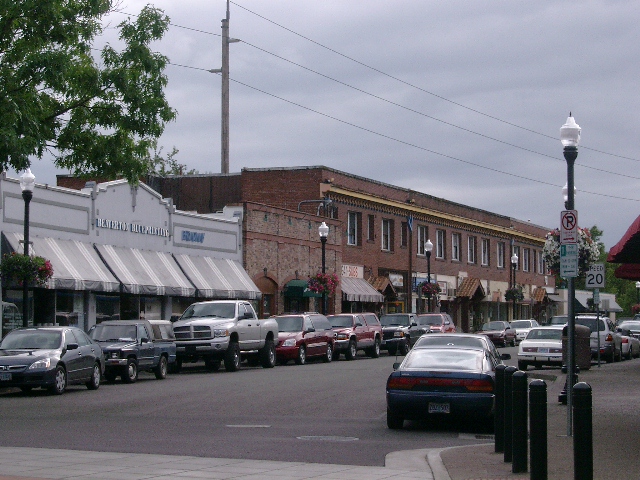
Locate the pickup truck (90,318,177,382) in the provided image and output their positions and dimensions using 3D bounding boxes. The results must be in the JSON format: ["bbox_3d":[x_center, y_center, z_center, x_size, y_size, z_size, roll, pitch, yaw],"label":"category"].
[{"bbox_3d":[-5.465,3.085,50.514,1.670,1.680,4.500,-1,-3,13],"label":"pickup truck"}]

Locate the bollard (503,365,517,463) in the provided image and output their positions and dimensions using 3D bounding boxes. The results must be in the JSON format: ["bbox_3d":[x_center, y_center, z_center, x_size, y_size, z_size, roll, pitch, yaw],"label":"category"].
[{"bbox_3d":[2.103,1.907,19.877,0.160,1.052,0.160,-1,-3,16],"label":"bollard"}]

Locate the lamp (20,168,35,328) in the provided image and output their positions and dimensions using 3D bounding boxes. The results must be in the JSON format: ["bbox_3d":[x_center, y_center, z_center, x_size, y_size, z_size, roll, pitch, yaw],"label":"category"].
[{"bbox_3d":[-7.135,0.855,44.086,0.380,5.253,0.380,-1,-3,16],"label":"lamp"}]

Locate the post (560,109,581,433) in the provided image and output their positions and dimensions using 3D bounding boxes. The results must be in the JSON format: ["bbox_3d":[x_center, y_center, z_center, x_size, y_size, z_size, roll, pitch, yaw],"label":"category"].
[{"bbox_3d":[4.514,0.331,32.486,0.400,5.256,0.400,-1,-3,16],"label":"post"}]

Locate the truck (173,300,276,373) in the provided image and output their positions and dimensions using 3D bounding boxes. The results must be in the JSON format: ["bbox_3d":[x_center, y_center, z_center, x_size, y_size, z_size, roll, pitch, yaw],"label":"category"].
[{"bbox_3d":[-3.061,3.157,59.670,2.030,2.220,5.750,-1,-3,15],"label":"truck"}]

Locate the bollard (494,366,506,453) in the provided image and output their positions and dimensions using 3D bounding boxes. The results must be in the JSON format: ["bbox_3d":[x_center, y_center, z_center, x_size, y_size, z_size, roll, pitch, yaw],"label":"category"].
[{"bbox_3d":[2.129,1.974,21.228,0.160,1.028,0.160,-1,-3,16],"label":"bollard"}]

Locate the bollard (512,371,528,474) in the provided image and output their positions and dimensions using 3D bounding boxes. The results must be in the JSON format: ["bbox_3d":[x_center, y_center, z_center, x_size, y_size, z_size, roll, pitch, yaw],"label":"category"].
[{"bbox_3d":[2.042,1.852,18.427,0.160,1.041,0.160,-1,-3,16],"label":"bollard"}]

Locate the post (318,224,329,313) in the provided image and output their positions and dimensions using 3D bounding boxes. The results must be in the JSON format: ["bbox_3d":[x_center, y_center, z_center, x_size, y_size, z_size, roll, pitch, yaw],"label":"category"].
[{"bbox_3d":[0.163,1.945,68.686,0.380,5.224,0.380,-1,-3,16],"label":"post"}]

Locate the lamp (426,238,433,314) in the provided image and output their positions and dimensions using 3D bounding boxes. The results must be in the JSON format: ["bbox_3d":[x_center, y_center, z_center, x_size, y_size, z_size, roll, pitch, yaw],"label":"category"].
[{"bbox_3d":[5.067,2.604,83.886,0.380,5.232,0.380,-1,-3,16],"label":"lamp"}]

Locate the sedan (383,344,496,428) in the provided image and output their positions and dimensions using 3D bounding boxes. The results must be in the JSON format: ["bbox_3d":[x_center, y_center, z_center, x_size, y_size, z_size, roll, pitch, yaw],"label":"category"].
[{"bbox_3d":[2.101,2.358,29.476,1.700,1.270,4.500,0,-3,9],"label":"sedan"}]

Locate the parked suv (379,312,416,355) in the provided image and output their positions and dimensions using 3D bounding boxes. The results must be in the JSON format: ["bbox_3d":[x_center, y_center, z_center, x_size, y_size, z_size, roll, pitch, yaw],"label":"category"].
[{"bbox_3d":[3.500,4.225,80.729,1.760,1.770,4.500,-1,-3,17],"label":"parked suv"}]

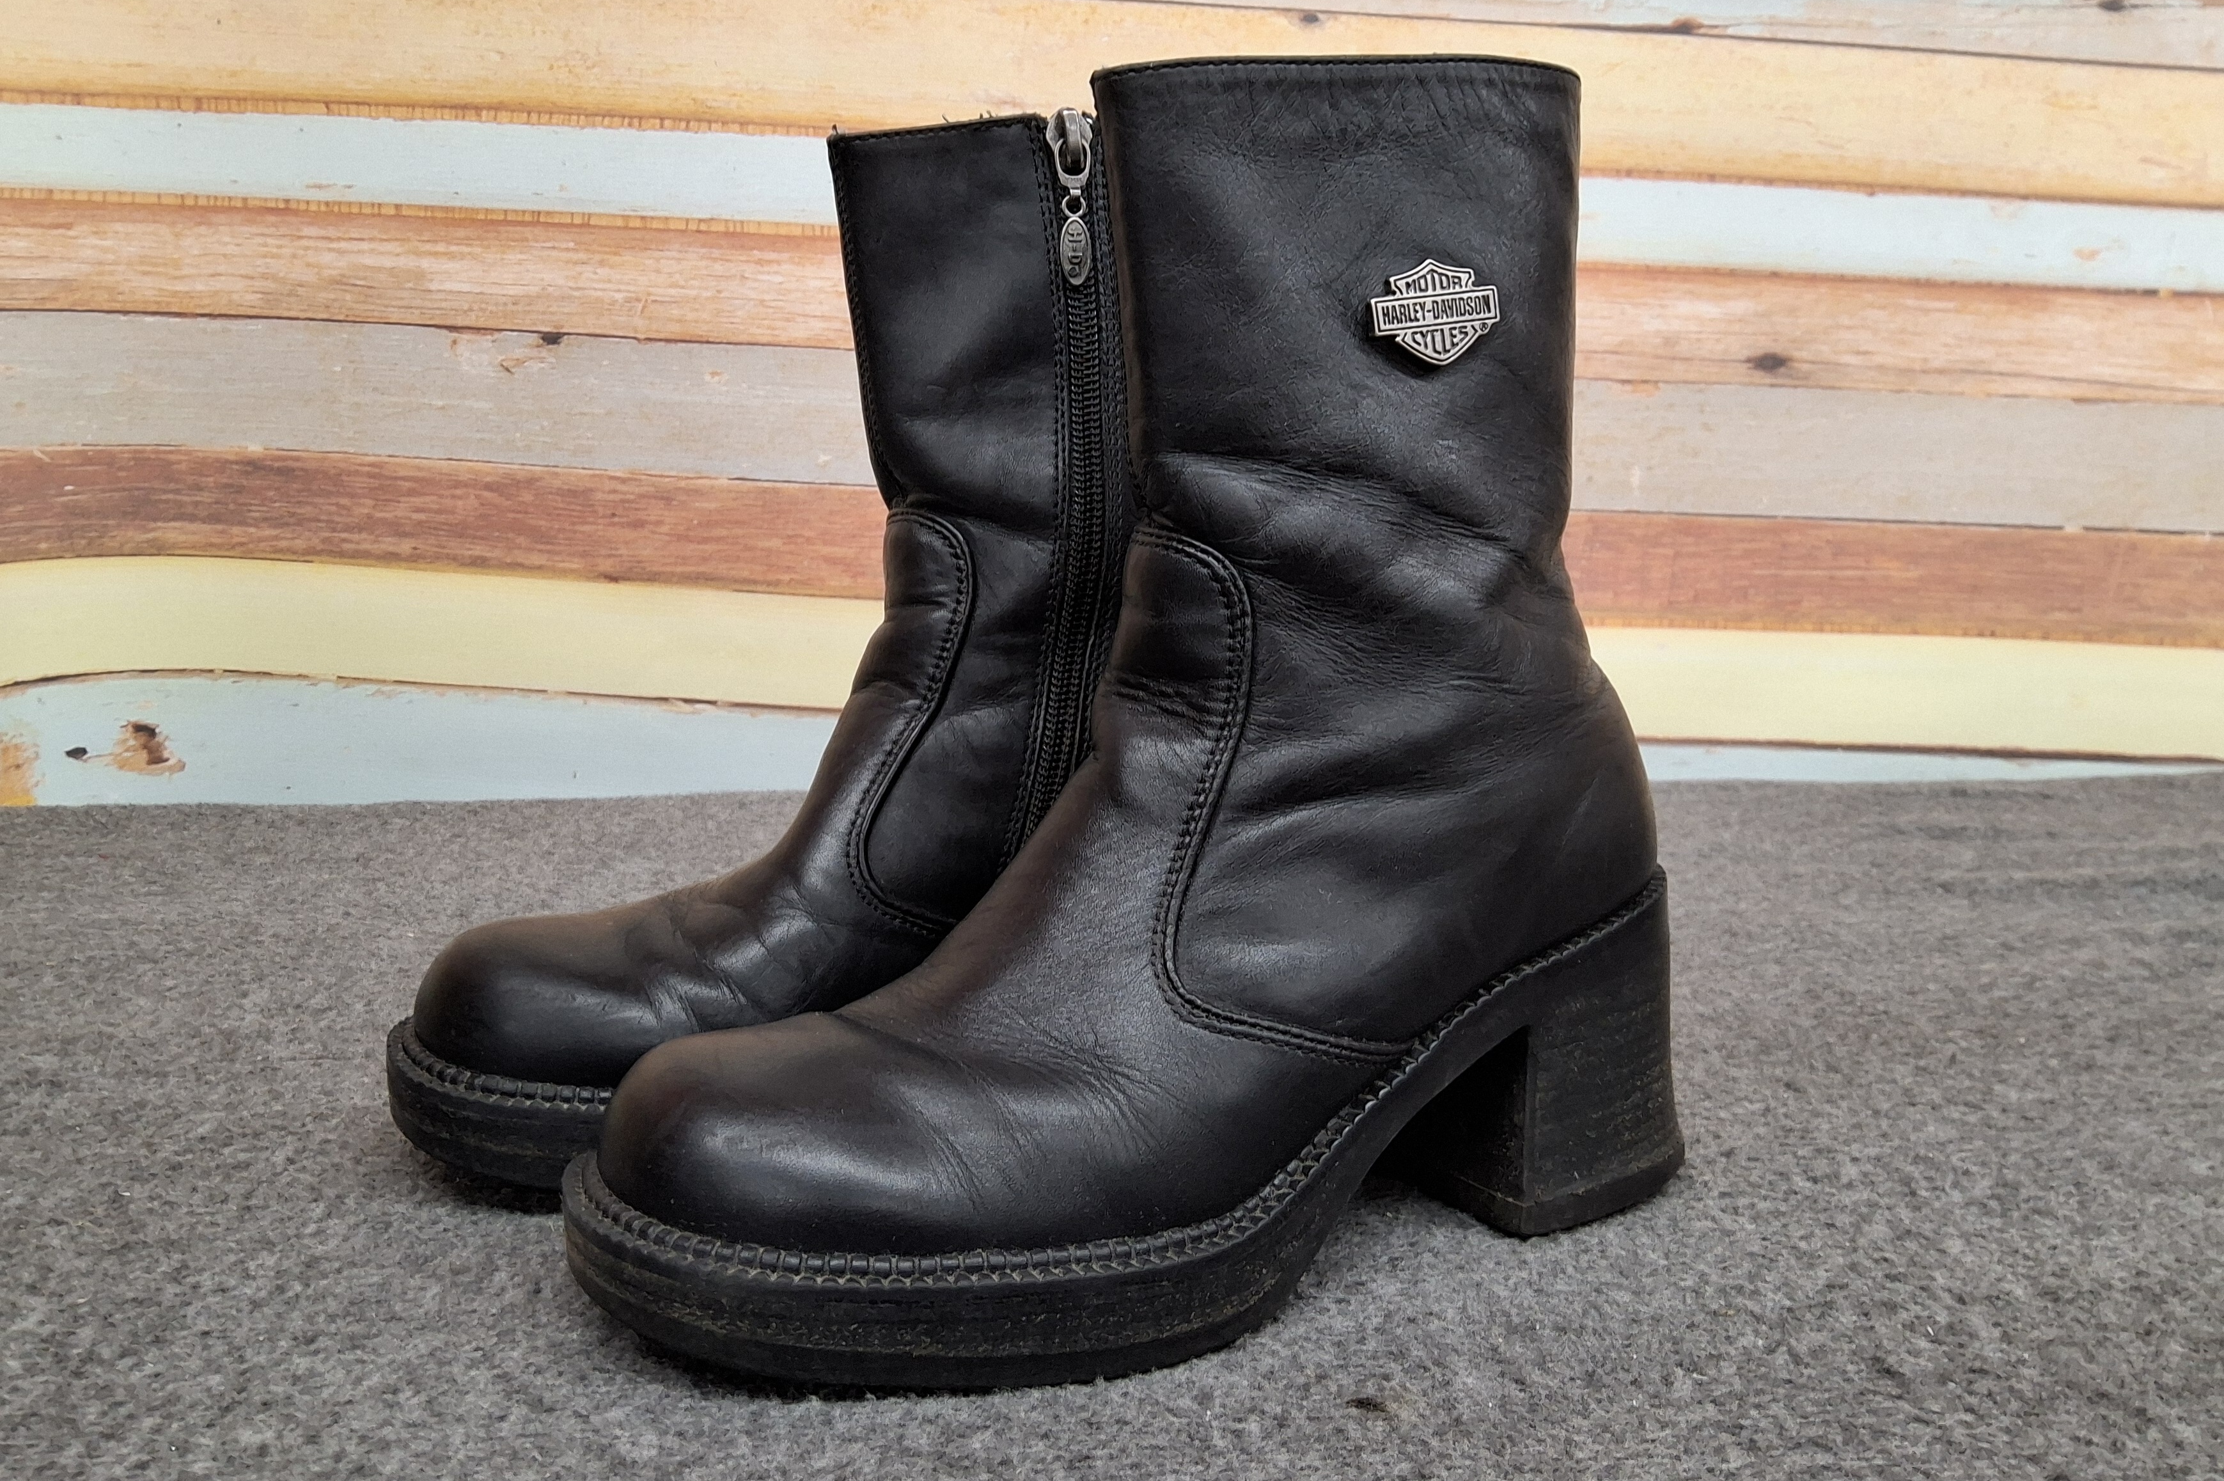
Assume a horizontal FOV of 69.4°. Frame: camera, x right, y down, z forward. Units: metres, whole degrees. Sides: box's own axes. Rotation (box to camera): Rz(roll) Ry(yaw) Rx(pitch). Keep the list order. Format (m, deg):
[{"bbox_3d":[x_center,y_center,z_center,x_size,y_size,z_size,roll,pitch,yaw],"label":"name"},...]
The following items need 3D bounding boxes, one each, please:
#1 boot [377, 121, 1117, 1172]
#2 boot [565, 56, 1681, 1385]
[{"bbox_3d":[-0.053,-0.029,0.419,0.260,0.254,0.099,-3,11,-17],"label":"boot"},{"bbox_3d":[0.015,-0.015,0.342,0.260,0.254,0.099,-4,11,-20],"label":"boot"}]

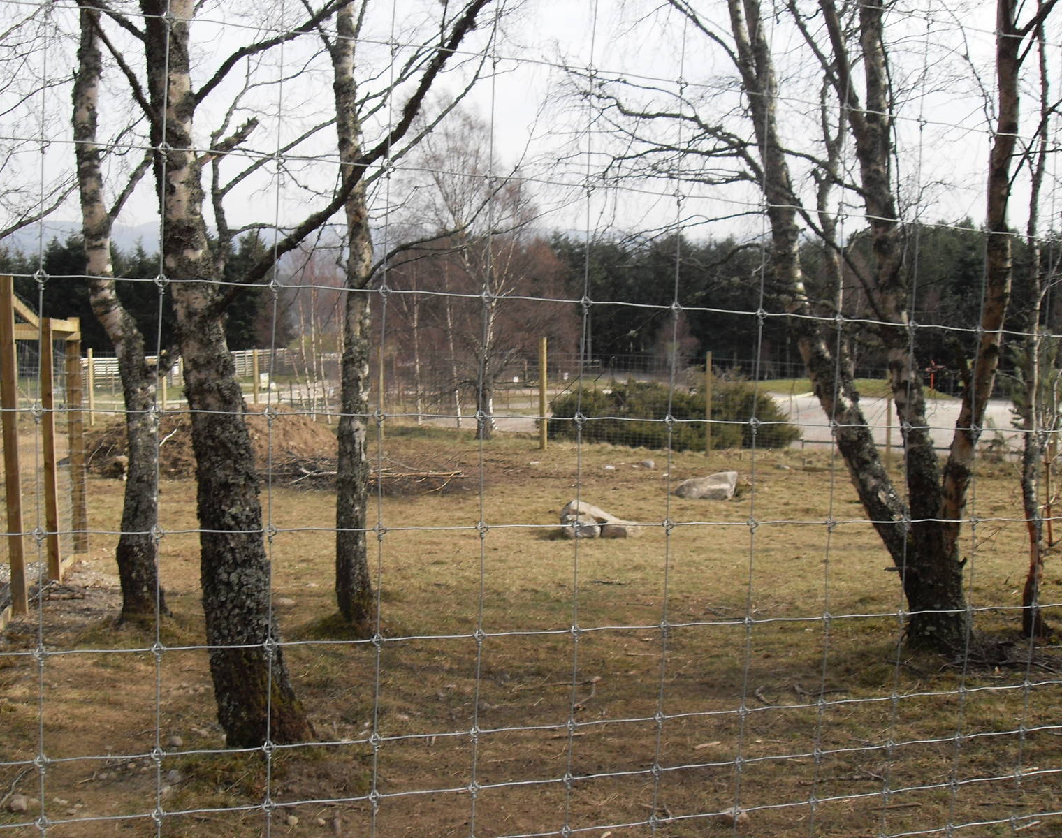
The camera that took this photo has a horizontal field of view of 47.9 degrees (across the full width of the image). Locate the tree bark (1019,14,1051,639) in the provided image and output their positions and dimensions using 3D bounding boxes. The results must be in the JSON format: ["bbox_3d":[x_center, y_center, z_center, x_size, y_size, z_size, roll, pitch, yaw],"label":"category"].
[{"bbox_3d":[2.847,-0.498,6.745,0.190,3.500,0.170,0,3,0],"label":"tree bark"}]

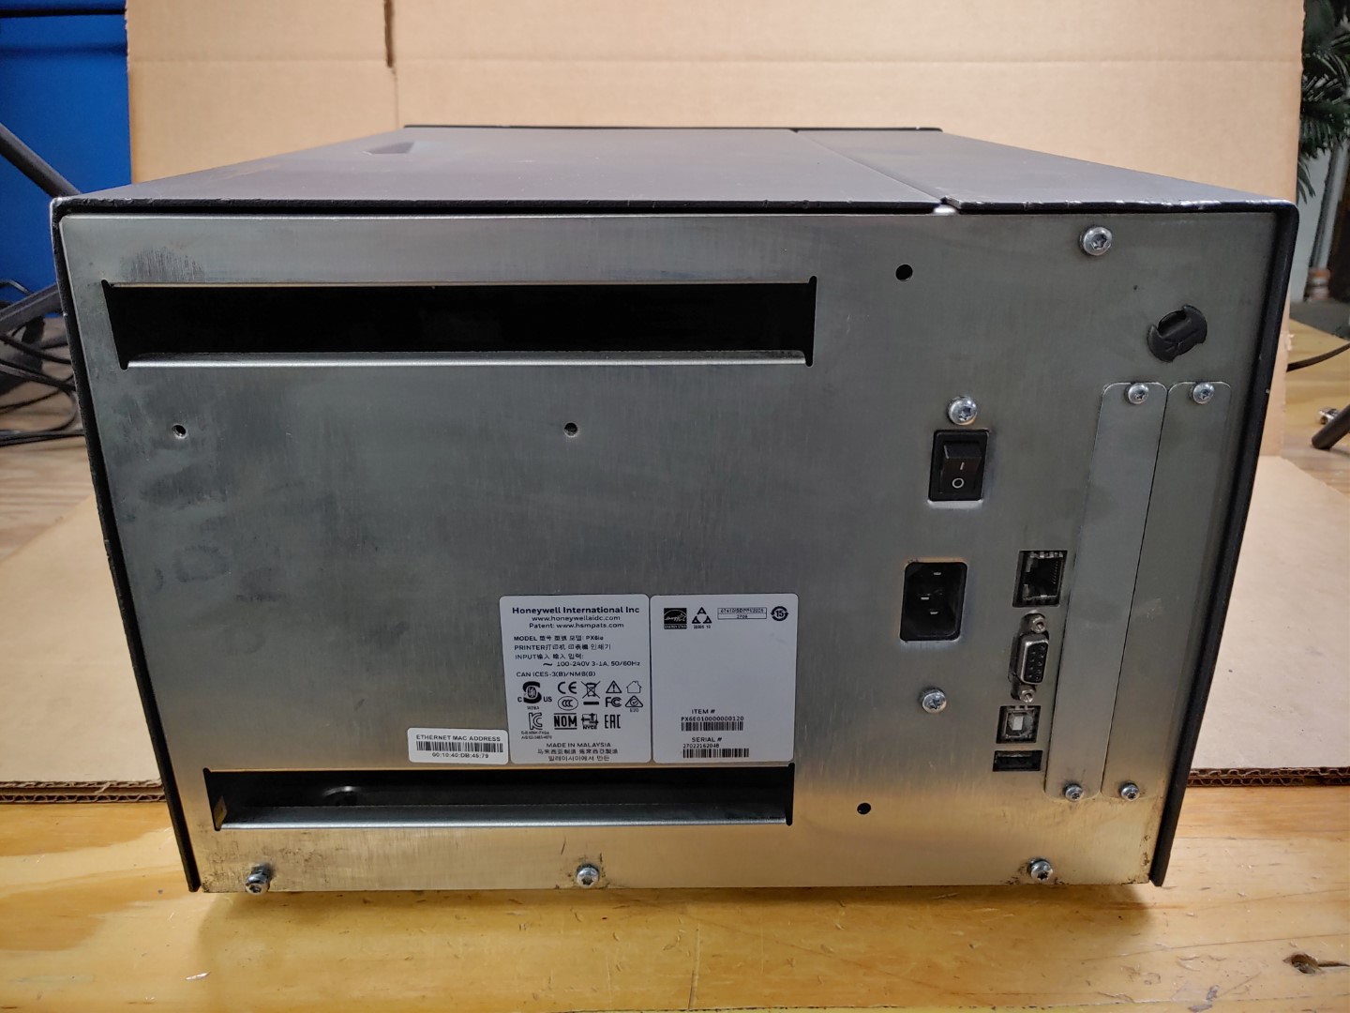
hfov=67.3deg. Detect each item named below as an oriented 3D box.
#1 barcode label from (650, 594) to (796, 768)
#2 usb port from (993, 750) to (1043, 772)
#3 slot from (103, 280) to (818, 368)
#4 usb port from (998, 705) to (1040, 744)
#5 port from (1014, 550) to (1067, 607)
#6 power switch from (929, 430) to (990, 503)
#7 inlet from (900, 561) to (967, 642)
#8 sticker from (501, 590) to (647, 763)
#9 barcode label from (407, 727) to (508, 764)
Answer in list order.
[{"bbox_3d":[0.016,0.056,0.325,0.046,0.062,0.001,0,20,0],"label":"barcode label"},{"bbox_3d":[0.114,0.083,0.343,0.016,0.008,0.012,0,20,0],"label":"usb port"},{"bbox_3d":[-0.060,-0.054,0.293,0.197,0.024,0.015,0,20,0],"label":"slot"},{"bbox_3d":[0.113,0.069,0.338,0.013,0.014,0.013,0,20,0],"label":"usb port"},{"bbox_3d":[0.113,0.020,0.321,0.015,0.019,0.014,0,20,0],"label":"port"},{"bbox_3d":[0.084,-0.014,0.306,0.016,0.022,0.013,0,20,0],"label":"power switch"},{"bbox_3d":[0.081,0.027,0.324,0.019,0.027,0.016,0,20,0],"label":"inlet"},{"bbox_3d":[-0.031,0.057,0.325,0.046,0.062,0.001,0,20,0],"label":"sticker"},{"bbox_3d":[-0.071,0.079,0.334,0.033,0.013,0.001,0,20,0],"label":"barcode label"}]

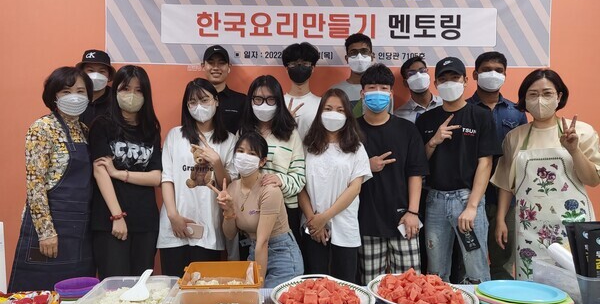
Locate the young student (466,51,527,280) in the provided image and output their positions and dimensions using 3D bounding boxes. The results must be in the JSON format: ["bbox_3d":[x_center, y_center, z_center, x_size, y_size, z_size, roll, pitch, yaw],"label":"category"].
[{"bbox_3d":[1.155,0.281,2.712,0.500,1.757,0.300,1,2,9],"label":"young student"}]

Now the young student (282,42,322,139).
[{"bbox_3d":[0.004,0.241,2.763,0.480,1.820,0.300,0,2,0],"label":"young student"}]

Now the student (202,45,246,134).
[{"bbox_3d":[-0.491,0.245,2.812,0.500,1.803,0.300,0,2,-3],"label":"student"}]

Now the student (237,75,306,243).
[{"bbox_3d":[-0.166,0.382,2.398,0.460,1.562,0.360,1,2,5],"label":"student"}]

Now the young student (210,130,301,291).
[{"bbox_3d":[-0.207,0.537,2.223,0.480,1.265,0.600,1,2,25],"label":"young student"}]

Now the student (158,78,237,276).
[{"bbox_3d":[-0.547,0.383,2.428,0.460,1.553,0.330,0,2,-5],"label":"student"}]

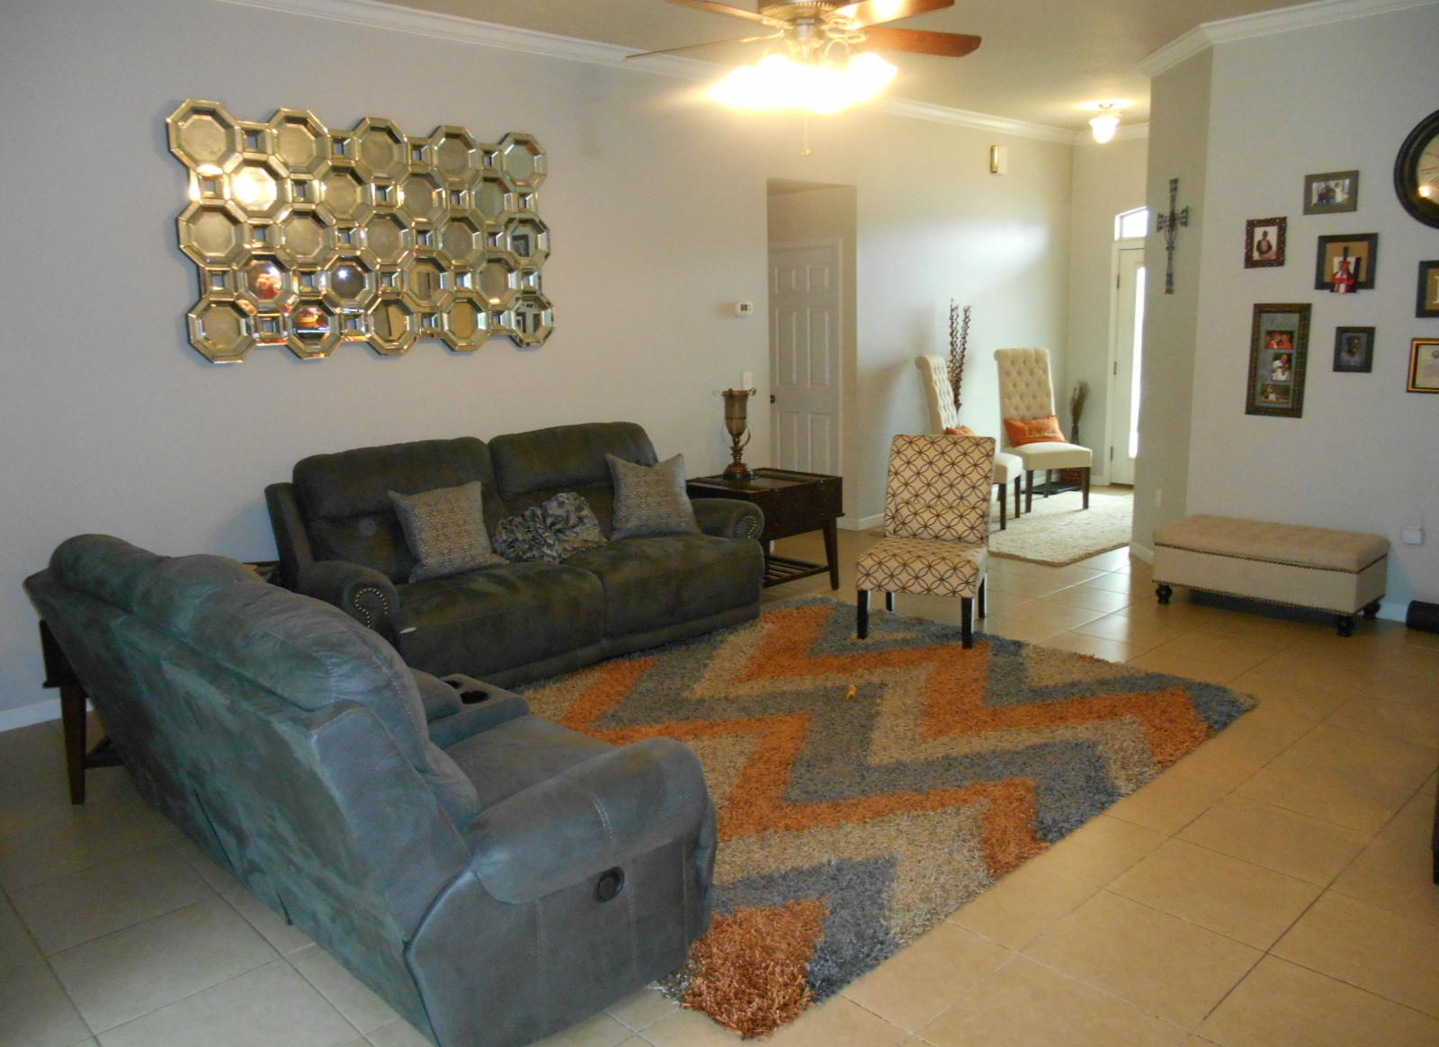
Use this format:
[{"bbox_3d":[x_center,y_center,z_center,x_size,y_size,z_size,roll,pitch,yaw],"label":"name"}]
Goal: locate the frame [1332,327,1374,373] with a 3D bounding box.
[{"bbox_3d":[3.201,-0.873,5.443,0.020,0.226,0.173,-11,15,-42],"label":"frame"}]

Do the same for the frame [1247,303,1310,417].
[{"bbox_3d":[2.954,-0.859,5.708,0.025,0.588,0.283,-11,15,-42],"label":"frame"}]

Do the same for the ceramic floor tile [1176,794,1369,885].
[{"bbox_3d":[1.669,0.946,3.259,0.428,0.010,0.428,-11,15,-43],"label":"ceramic floor tile"}]

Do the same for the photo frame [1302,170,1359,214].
[{"bbox_3d":[3.040,-1.645,5.381,0.022,0.194,0.242,-11,15,-43],"label":"photo frame"}]

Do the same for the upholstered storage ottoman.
[{"bbox_3d":[2.784,0.241,5.513,0.469,0.429,0.974,-11,14,-42],"label":"upholstered storage ottoman"}]

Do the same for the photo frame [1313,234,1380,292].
[{"bbox_3d":[3.045,-1.269,5.256,0.030,0.262,0.265,-11,14,-42],"label":"photo frame"}]

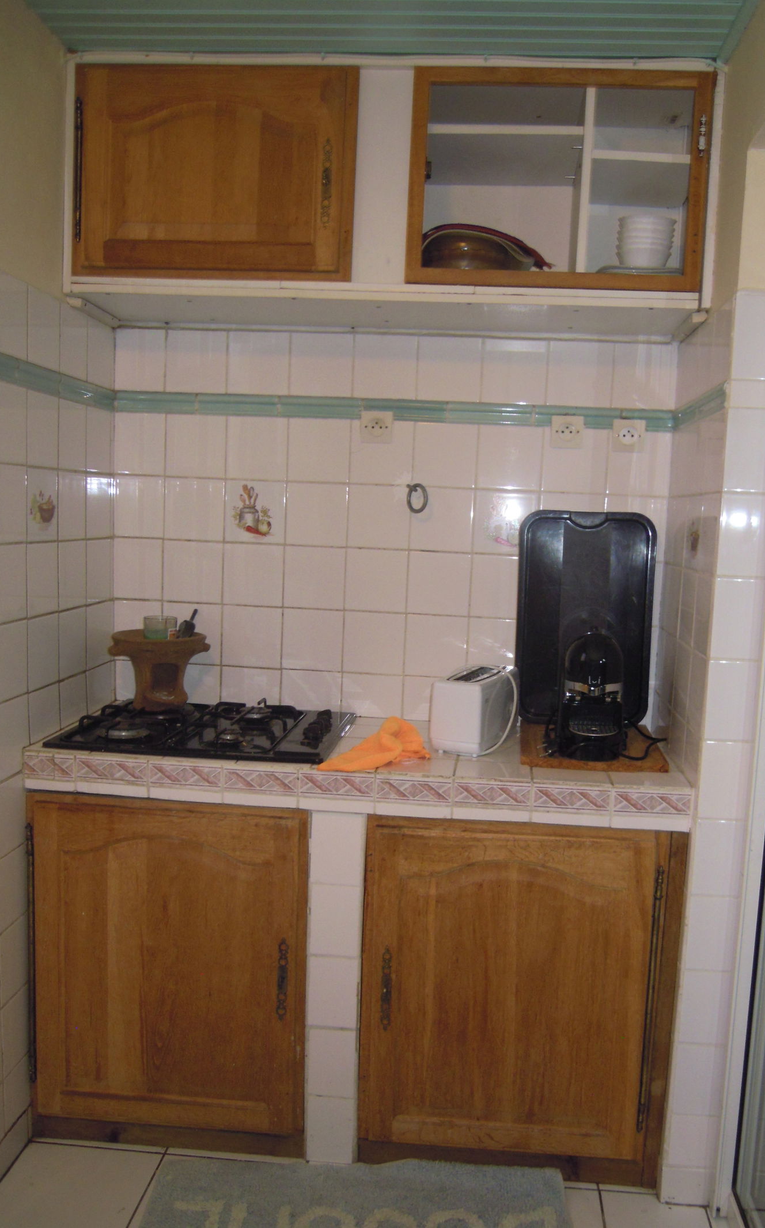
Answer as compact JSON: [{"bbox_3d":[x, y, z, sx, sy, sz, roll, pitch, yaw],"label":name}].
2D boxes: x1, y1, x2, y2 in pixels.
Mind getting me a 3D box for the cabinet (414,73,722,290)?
[{"bbox_3d":[0.357,-0.853,2.099,0.566,0.407,0.398,3,6,6],"label":"cabinet"}]

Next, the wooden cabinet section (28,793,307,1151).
[{"bbox_3d":[-0.424,0.731,2.273,0.583,0.756,0.485,2,6,5],"label":"wooden cabinet section"}]

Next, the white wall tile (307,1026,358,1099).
[{"bbox_3d":[-0.102,0.917,2.030,0.103,0.150,0.010,2,6,6],"label":"white wall tile"}]

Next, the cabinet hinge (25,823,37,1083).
[{"bbox_3d":[-0.745,0.723,2.109,0.015,0.574,0.016,3,6,6],"label":"cabinet hinge"}]

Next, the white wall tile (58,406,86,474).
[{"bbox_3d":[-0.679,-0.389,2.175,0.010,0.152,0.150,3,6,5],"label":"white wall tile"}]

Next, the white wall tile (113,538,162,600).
[{"bbox_3d":[-0.610,-0.112,2.486,0.130,0.151,0.008,3,6,6],"label":"white wall tile"}]

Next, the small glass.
[{"bbox_3d":[-0.506,0.031,2.260,0.075,0.057,0.075,2,6,6],"label":"small glass"}]

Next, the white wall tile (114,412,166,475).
[{"bbox_3d":[-0.601,-0.417,2.461,0.128,0.150,0.009,3,6,5],"label":"white wall tile"}]

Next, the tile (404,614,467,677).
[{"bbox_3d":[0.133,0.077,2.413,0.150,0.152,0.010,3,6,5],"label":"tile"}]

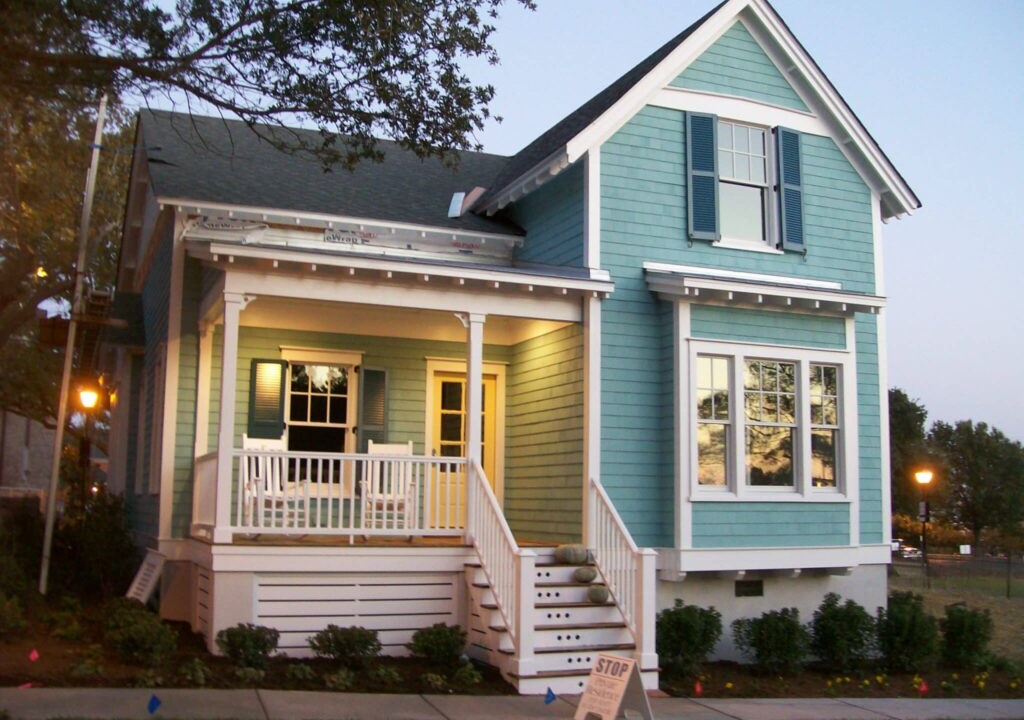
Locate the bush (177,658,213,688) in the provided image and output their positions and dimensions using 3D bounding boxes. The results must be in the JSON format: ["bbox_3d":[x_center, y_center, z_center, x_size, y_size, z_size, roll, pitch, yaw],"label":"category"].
[{"bbox_3d":[-2.786,2.729,9.366,0.320,0.260,0.300,4,-8,-23],"label":"bush"}]

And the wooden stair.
[{"bbox_3d":[0.461,2.577,10.849,1.581,1.285,1.479,4,-8,-22],"label":"wooden stair"}]

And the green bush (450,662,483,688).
[{"bbox_3d":[-0.434,2.995,10.202,0.280,0.220,0.270,4,-8,-21],"label":"green bush"}]

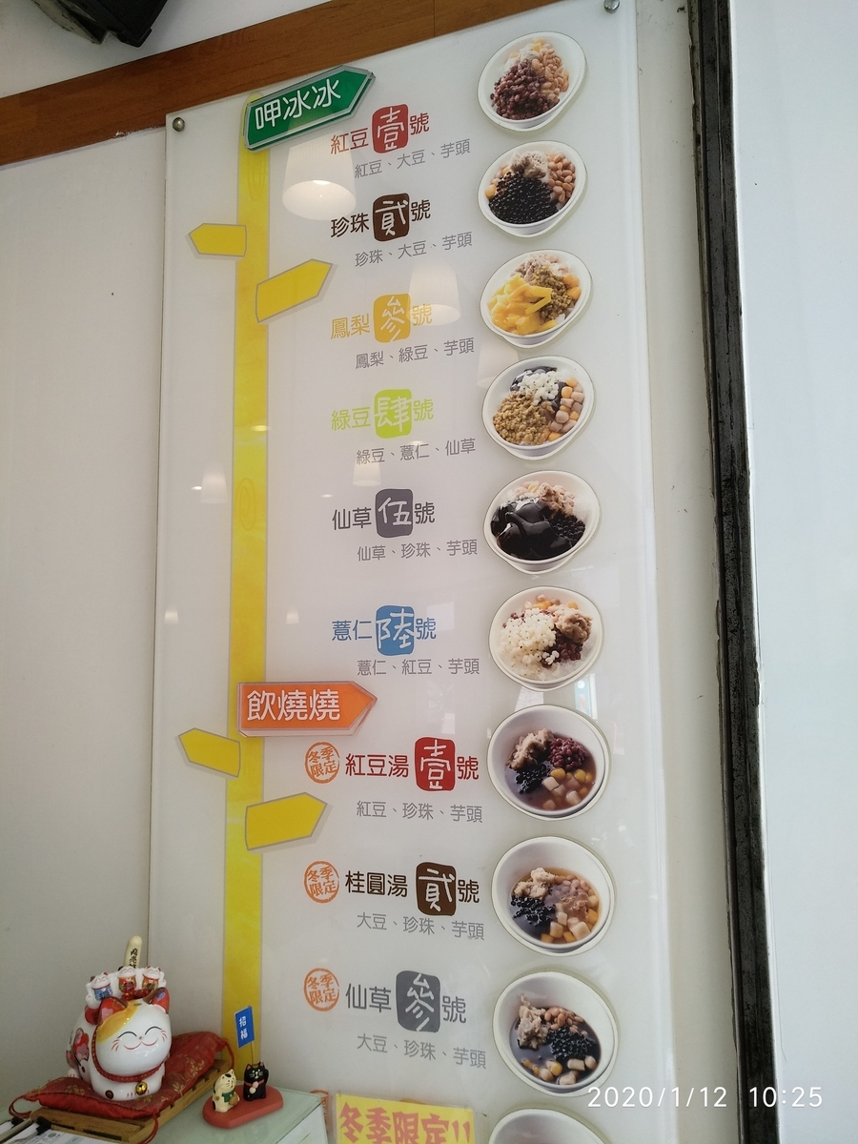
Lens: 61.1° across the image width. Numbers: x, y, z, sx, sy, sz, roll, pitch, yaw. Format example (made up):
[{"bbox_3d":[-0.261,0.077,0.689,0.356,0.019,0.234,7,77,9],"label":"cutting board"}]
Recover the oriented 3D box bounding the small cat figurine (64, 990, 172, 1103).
[{"bbox_3d":[-0.364,0.545,0.863,0.089,0.103,0.112,3,-6,-37],"label":"small cat figurine"}]

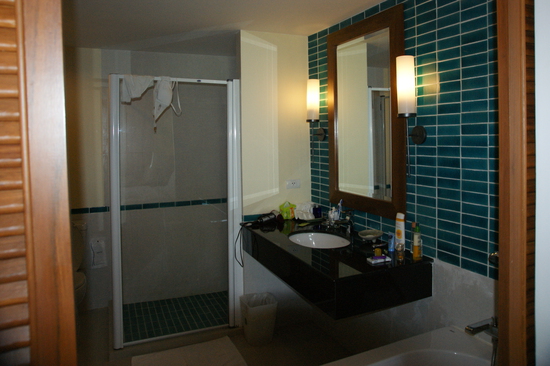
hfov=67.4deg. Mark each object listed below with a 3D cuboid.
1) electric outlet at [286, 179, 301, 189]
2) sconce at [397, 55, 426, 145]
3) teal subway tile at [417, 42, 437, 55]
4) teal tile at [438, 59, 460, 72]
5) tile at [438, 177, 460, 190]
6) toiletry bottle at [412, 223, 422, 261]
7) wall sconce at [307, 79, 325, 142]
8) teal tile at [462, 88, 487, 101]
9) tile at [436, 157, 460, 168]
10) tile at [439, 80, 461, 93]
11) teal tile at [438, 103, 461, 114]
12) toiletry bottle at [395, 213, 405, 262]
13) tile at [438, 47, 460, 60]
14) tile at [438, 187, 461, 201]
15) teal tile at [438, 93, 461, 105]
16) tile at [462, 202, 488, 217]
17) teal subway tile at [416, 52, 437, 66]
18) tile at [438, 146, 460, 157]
[{"bbox_3d":[0.153,0.014,3.306,0.120,0.070,0.012,-4,5,-23],"label":"electric outlet"},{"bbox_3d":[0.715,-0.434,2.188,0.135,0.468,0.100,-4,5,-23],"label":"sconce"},{"bbox_3d":[0.776,-0.689,2.112,0.010,0.050,0.150,-4,6,-23],"label":"teal subway tile"},{"bbox_3d":[0.838,-0.567,1.987,0.010,0.050,0.150,-4,6,-23],"label":"teal tile"},{"bbox_3d":[0.860,0.006,2.030,0.010,0.049,0.148,-5,6,-23],"label":"tile"},{"bbox_3d":[0.742,0.304,2.145,0.043,0.190,0.045,-3,5,-22],"label":"toiletry bottle"},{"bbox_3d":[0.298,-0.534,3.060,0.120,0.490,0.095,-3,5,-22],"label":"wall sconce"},{"bbox_3d":[0.922,-0.402,1.893,0.010,0.050,0.147,-4,5,-23],"label":"teal tile"},{"bbox_3d":[0.855,-0.102,2.027,0.010,0.050,0.150,-4,6,-23],"label":"tile"},{"bbox_3d":[0.825,-0.455,1.949,0.010,0.049,0.148,-3,5,-22],"label":"tile"},{"bbox_3d":[0.863,-0.364,2.035,0.010,0.050,0.147,-4,5,-23],"label":"teal tile"},{"bbox_3d":[0.718,0.283,2.364,0.055,0.215,0.040,1,5,25],"label":"toiletry bottle"},{"bbox_3d":[0.822,-0.608,1.939,0.010,0.049,0.148,-3,5,-22],"label":"tile"},{"bbox_3d":[0.875,0.060,2.070,0.010,0.050,0.147,-4,5,-23],"label":"tile"},{"bbox_3d":[0.843,-0.413,1.999,0.010,0.050,0.150,-4,6,-23],"label":"teal tile"},{"bbox_3d":[0.923,0.126,1.901,0.010,0.049,0.148,-5,6,-23],"label":"tile"},{"bbox_3d":[0.794,-0.644,2.151,0.010,0.050,0.147,-4,5,-23],"label":"teal subway tile"},{"bbox_3d":[0.831,-0.149,1.969,0.010,0.049,0.148,-3,5,-22],"label":"tile"}]

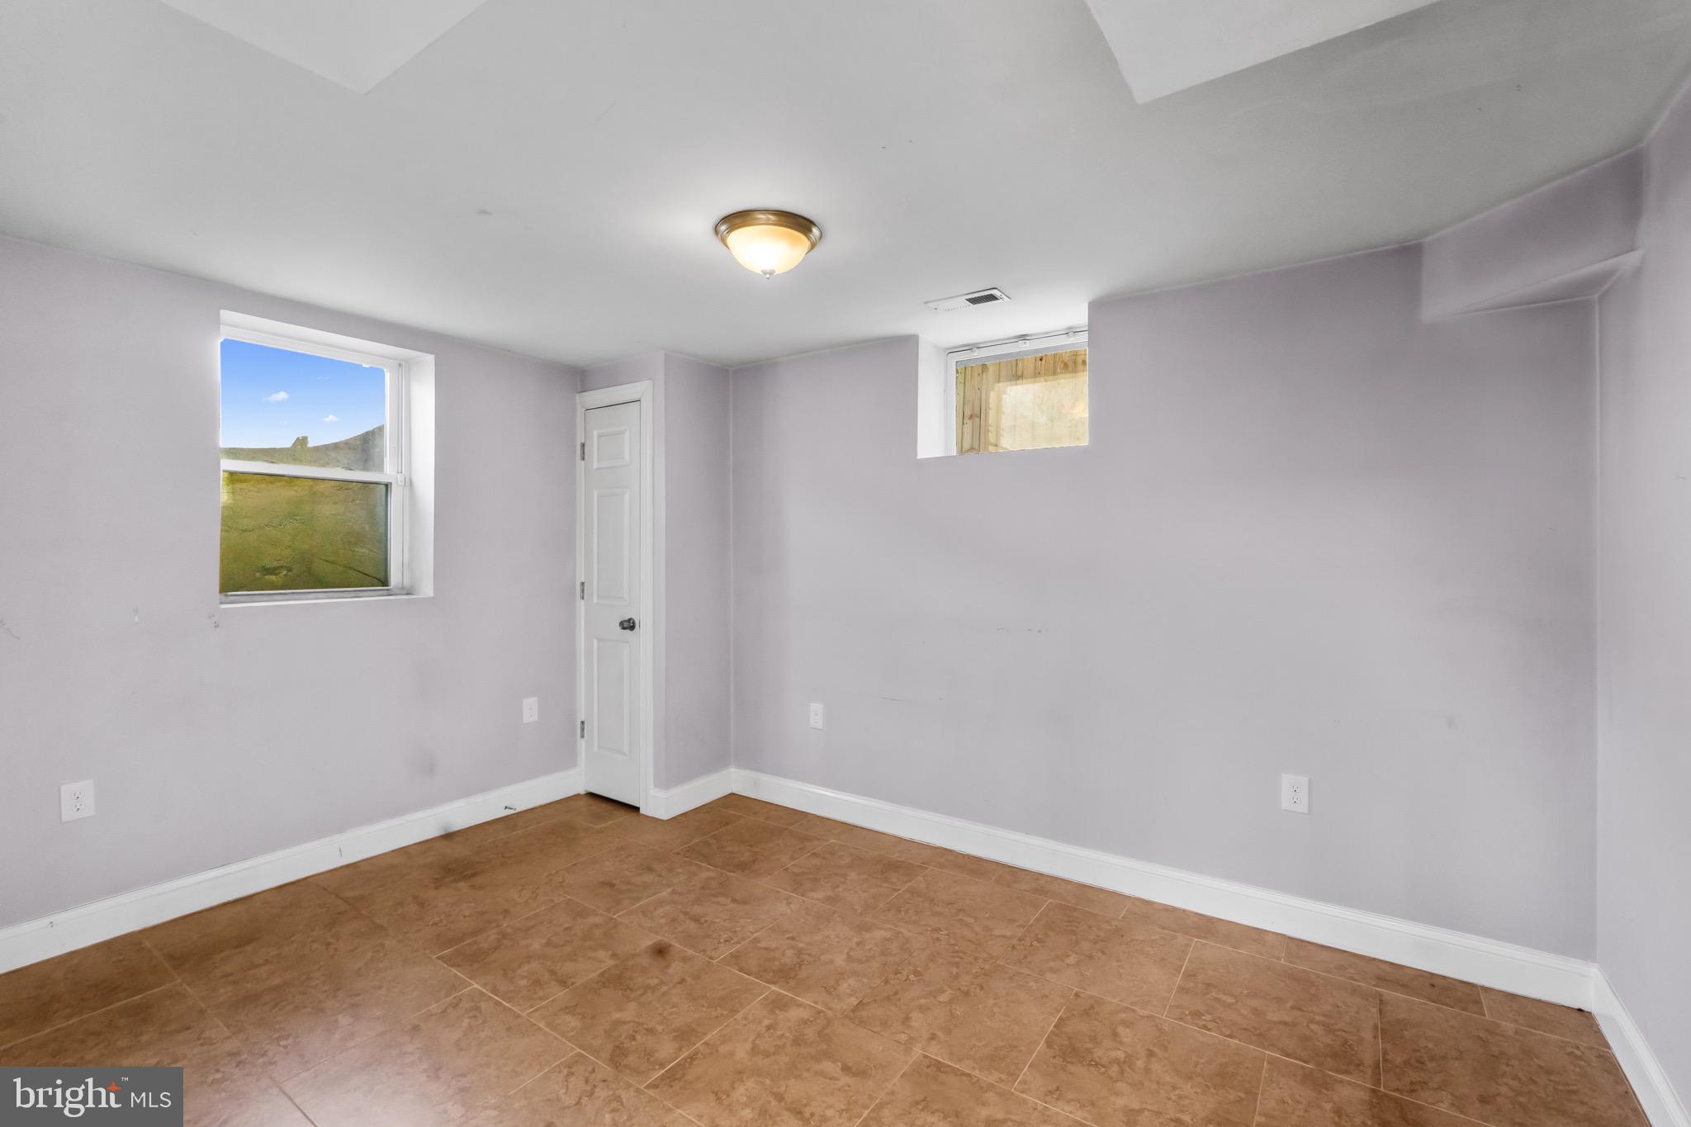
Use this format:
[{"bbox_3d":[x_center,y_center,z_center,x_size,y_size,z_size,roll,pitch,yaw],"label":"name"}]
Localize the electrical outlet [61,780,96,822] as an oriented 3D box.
[{"bbox_3d":[-2.509,0.781,2.461,0.012,0.117,0.075,1,1,34],"label":"electrical outlet"}]

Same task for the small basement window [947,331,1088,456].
[{"bbox_3d":[0.822,-0.753,3.425,0.756,0.540,0.080,1,1,34],"label":"small basement window"}]

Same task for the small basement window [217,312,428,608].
[{"bbox_3d":[-2.300,-0.393,3.237,0.080,1.092,0.775,1,1,34],"label":"small basement window"}]

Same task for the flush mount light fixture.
[{"bbox_3d":[-0.233,-0.940,2.291,0.326,0.140,0.326,0,1,0],"label":"flush mount light fixture"}]

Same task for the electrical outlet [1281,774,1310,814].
[{"bbox_3d":[1.533,0.791,2.564,0.077,0.122,0.012,1,1,34],"label":"electrical outlet"}]

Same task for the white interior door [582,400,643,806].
[{"bbox_3d":[-1.187,0.209,3.862,0.448,2.018,0.042,1,1,34],"label":"white interior door"}]

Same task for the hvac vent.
[{"bbox_3d":[0.471,-1.012,2.925,0.307,0.020,0.146,1,1,34],"label":"hvac vent"}]

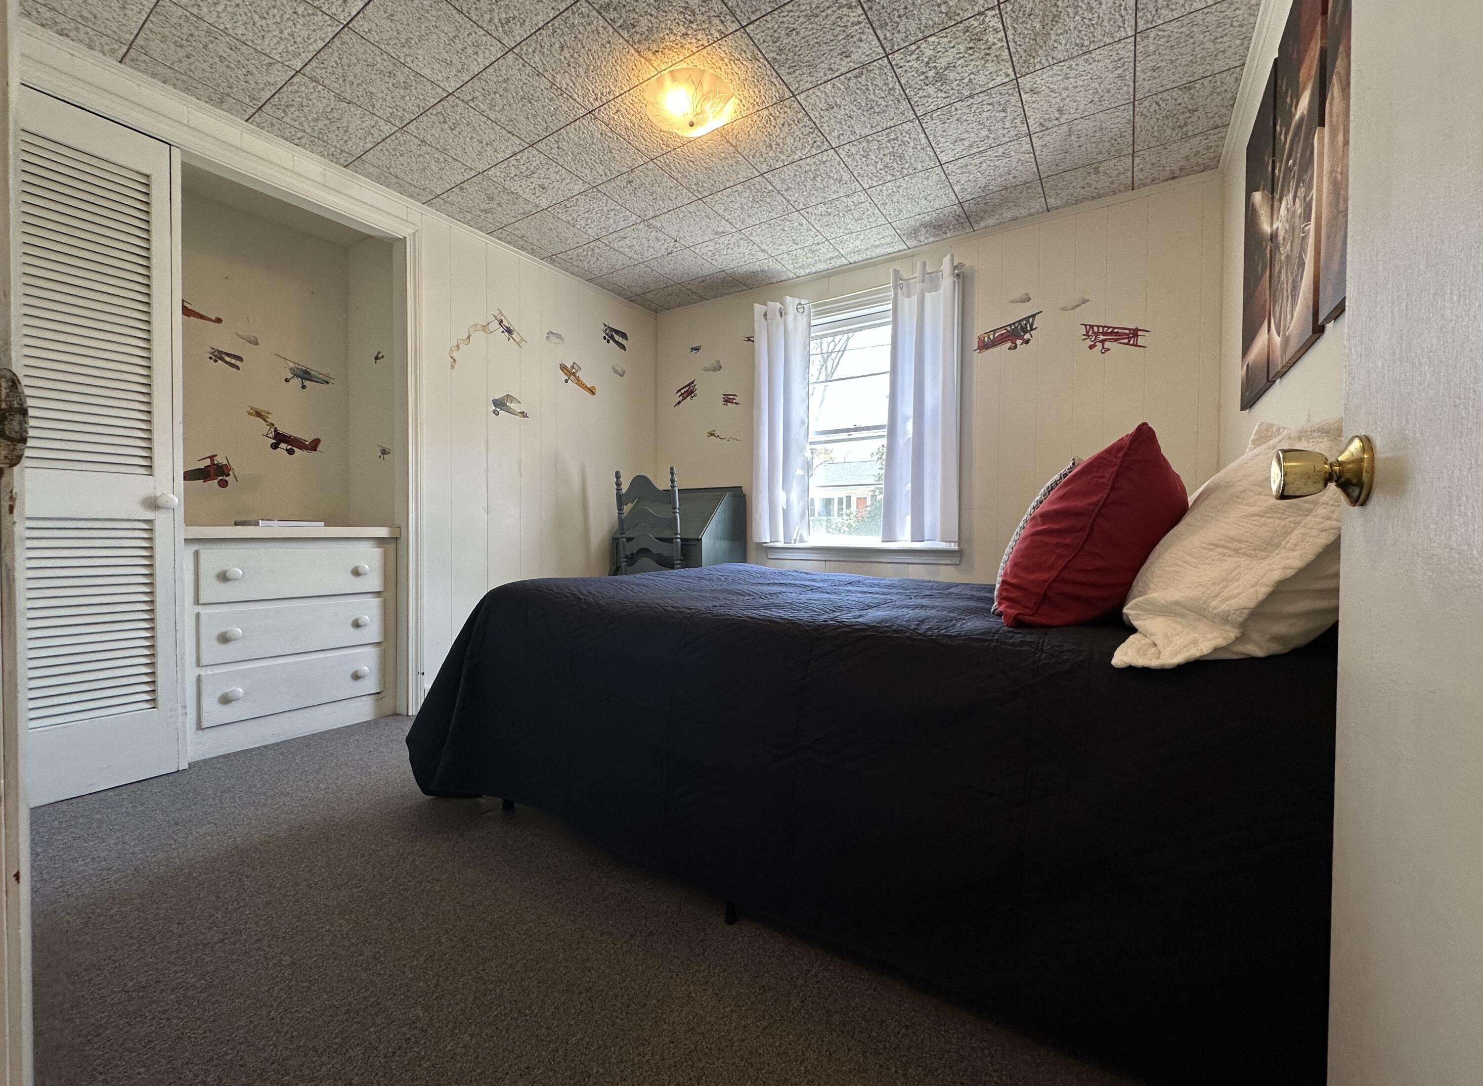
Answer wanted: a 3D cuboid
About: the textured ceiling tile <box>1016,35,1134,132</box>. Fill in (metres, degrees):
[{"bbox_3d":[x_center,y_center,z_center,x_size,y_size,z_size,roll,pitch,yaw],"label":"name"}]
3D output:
[{"bbox_3d":[1.060,-1.435,1.894,0.305,0.016,0.305,0,0,33],"label":"textured ceiling tile"}]

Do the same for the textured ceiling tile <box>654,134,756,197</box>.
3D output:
[{"bbox_3d":[-0.126,-1.447,2.306,0.305,0.018,0.305,0,0,33],"label":"textured ceiling tile"}]

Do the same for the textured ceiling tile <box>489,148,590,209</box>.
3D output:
[{"bbox_3d":[-0.804,-1.444,2.385,0.305,0.016,0.305,0,0,33],"label":"textured ceiling tile"}]

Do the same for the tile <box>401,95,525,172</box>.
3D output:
[{"bbox_3d":[-0.971,-1.451,2.130,0.305,0.020,0.305,0,0,33],"label":"tile"}]

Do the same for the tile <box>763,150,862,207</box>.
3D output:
[{"bbox_3d":[0.295,-1.441,2.394,0.305,0.016,0.305,0,0,33],"label":"tile"}]

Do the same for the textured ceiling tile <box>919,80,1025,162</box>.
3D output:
[{"bbox_3d":[0.805,-1.443,2.062,0.305,0.020,0.305,0,0,33],"label":"textured ceiling tile"}]

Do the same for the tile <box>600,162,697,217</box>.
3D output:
[{"bbox_3d":[-0.382,-1.449,2.472,0.305,0.018,0.305,0,0,33],"label":"tile"}]

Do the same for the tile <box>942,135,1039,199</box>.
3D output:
[{"bbox_3d":[0.972,-1.443,2.317,0.305,0.020,0.305,0,0,33],"label":"tile"}]

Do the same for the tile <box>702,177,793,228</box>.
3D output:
[{"bbox_3d":[0.040,-1.446,2.562,0.305,0.015,0.305,1,0,33],"label":"tile"}]

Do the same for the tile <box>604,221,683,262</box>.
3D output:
[{"bbox_3d":[-0.471,-1.451,2.895,0.305,0.015,0.305,1,0,33],"label":"tile"}]

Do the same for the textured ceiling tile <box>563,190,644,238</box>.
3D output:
[{"bbox_3d":[-0.637,-1.445,2.640,0.305,0.016,0.305,0,0,33],"label":"textured ceiling tile"}]

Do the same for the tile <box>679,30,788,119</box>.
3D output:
[{"bbox_3d":[-0.037,-1.446,1.884,0.305,0.018,0.305,0,0,33],"label":"tile"}]

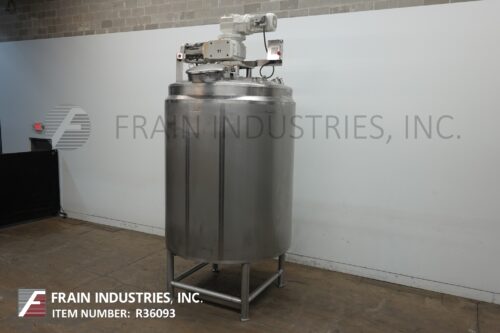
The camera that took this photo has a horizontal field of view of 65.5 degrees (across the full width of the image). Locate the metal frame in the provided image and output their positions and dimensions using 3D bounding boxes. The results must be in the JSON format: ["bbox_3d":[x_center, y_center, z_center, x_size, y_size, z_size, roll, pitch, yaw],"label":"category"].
[{"bbox_3d":[-0.373,1.794,6.847,1.530,0.870,1.530,6,9,27],"label":"metal frame"}]

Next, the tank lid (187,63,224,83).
[{"bbox_3d":[-0.650,-1.382,5.688,0.560,0.220,0.560,-2,19,1],"label":"tank lid"}]

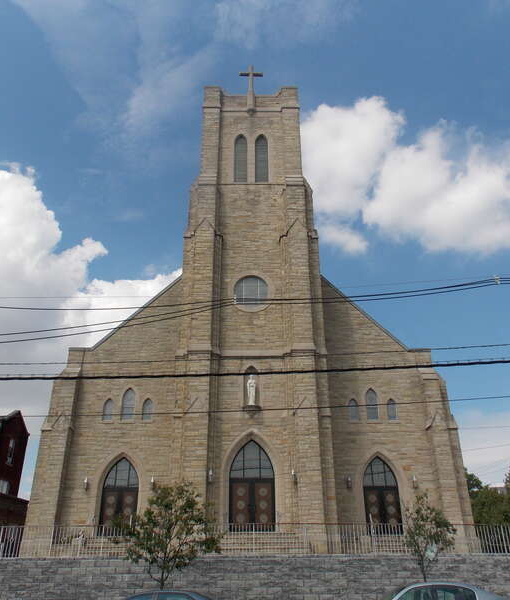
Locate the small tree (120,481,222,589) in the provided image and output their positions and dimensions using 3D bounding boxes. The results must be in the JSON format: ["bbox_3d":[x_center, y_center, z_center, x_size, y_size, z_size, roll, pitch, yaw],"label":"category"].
[{"bbox_3d":[-2.308,6.934,14.427,2.800,3.850,2.700,0,-26,0],"label":"small tree"}]

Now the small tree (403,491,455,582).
[{"bbox_3d":[4.843,7.033,14.357,1.450,3.530,1.450,0,-26,0],"label":"small tree"}]

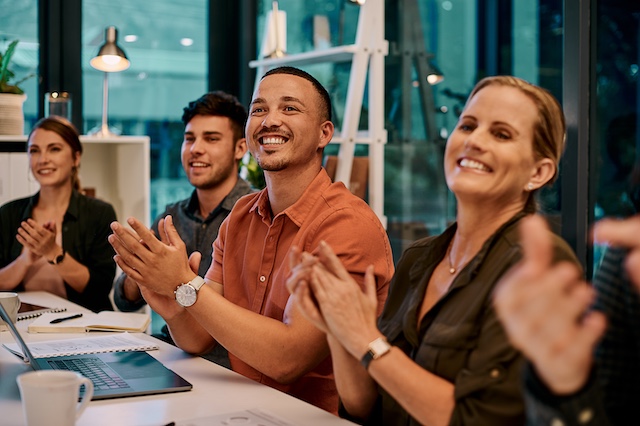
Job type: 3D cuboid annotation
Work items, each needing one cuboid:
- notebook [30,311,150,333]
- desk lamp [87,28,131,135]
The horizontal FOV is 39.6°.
[{"bbox_3d":[-0.552,0.265,2.165,0.262,0.020,0.210,0,2,-3],"label":"notebook"},{"bbox_3d":[-0.863,-0.536,3.650,0.162,0.435,0.200,0,2,-18],"label":"desk lamp"}]

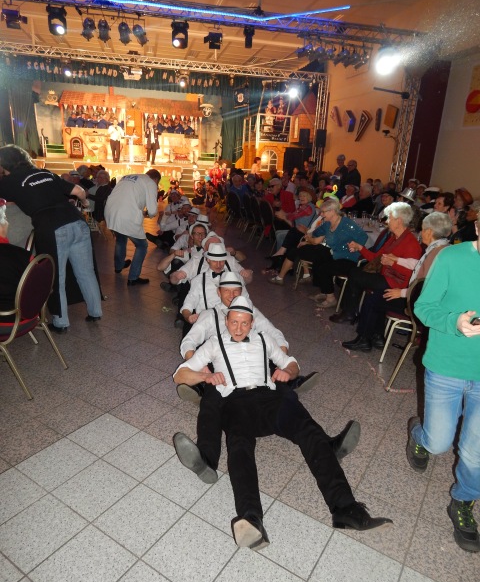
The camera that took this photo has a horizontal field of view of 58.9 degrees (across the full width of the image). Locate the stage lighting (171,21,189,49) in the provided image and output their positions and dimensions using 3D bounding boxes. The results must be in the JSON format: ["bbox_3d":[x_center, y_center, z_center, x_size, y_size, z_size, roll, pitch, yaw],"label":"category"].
[{"bbox_3d":[-1.242,-5.277,8.800,0.360,0.480,0.300,8,18,16],"label":"stage lighting"}]

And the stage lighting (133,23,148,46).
[{"bbox_3d":[-2.024,-5.208,8.650,0.230,0.230,0.380,10,-24,22],"label":"stage lighting"}]

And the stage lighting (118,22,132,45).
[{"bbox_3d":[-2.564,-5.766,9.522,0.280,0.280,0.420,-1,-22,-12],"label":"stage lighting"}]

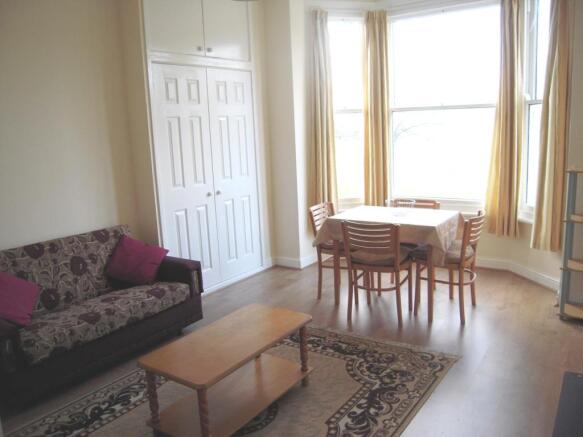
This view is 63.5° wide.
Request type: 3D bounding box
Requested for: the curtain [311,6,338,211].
[{"bbox_3d":[0.369,-0.980,5.111,0.310,2.360,0.150,-3,11,-1],"label":"curtain"}]

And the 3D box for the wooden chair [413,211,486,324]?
[{"bbox_3d":[1.251,0.360,3.734,0.460,0.810,0.460,4,13,33],"label":"wooden chair"}]

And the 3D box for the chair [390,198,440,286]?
[{"bbox_3d":[1.186,0.216,4.550,0.450,0.800,0.450,4,12,30],"label":"chair"}]

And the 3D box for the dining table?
[{"bbox_3d":[0.889,0.343,4.053,0.970,0.760,0.770,5,13,35],"label":"dining table"}]

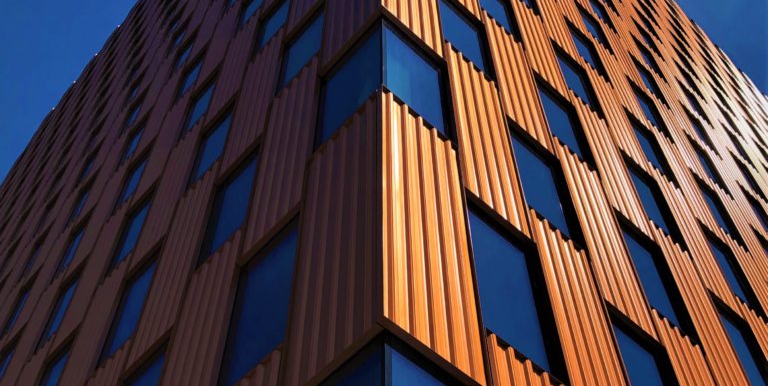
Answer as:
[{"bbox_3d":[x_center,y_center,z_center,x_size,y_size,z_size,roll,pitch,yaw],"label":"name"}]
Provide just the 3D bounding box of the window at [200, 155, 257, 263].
[{"bbox_3d":[-2.411,0.215,13.141,0.200,2.350,1.220,37,-62,-24],"label":"window"}]

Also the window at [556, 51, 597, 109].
[{"bbox_3d":[4.347,-2.624,19.032,1.220,2.350,0.200,35,-61,-23],"label":"window"}]

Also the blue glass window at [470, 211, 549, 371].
[{"bbox_3d":[1.418,1.155,9.722,1.199,2.218,0.122,36,-62,-23],"label":"blue glass window"}]

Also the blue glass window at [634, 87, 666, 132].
[{"bbox_3d":[7.857,-2.368,24.656,1.199,2.218,0.122,36,-62,-23],"label":"blue glass window"}]

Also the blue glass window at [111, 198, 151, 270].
[{"bbox_3d":[-5.525,0.992,18.549,0.140,2.473,1.286,35,-61,-23],"label":"blue glass window"}]

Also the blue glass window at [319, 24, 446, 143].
[{"bbox_3d":[-0.035,-1.591,12.145,1.636,2.410,0.857,-3,-54,2],"label":"blue glass window"}]

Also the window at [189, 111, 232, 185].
[{"bbox_3d":[-3.388,-0.854,16.885,0.150,2.410,1.371,36,-62,-23],"label":"window"}]

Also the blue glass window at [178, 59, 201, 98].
[{"bbox_3d":[-5.511,-3.216,23.784,0.122,2.218,1.199,36,-62,-23],"label":"blue glass window"}]

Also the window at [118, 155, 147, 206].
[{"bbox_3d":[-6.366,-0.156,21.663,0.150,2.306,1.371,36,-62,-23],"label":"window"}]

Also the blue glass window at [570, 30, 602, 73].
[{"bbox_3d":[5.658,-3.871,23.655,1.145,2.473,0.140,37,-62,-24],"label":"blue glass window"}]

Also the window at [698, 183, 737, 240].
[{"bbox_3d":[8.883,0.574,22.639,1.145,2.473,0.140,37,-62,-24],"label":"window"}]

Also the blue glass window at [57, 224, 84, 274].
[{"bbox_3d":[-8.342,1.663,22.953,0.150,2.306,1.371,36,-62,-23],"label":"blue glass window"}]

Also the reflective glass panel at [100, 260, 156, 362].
[{"bbox_3d":[-4.362,2.057,14.729,0.150,2.410,1.371,36,-62,-23],"label":"reflective glass panel"}]

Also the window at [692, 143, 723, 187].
[{"bbox_3d":[9.106,-0.877,23.581,1.220,2.350,0.200,35,-61,-23],"label":"window"}]

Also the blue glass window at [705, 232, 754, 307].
[{"bbox_3d":[7.756,1.794,18.716,1.199,2.218,0.122,36,-62,-23],"label":"blue glass window"}]

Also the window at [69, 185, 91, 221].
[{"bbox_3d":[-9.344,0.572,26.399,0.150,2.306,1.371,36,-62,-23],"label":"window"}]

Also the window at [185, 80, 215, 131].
[{"bbox_3d":[-4.448,-2.068,20.234,0.122,2.218,1.199,36,-62,-23],"label":"window"}]

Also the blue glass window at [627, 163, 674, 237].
[{"bbox_3d":[5.305,0.104,16.719,1.220,2.350,0.200,35,-61,-23],"label":"blue glass window"}]

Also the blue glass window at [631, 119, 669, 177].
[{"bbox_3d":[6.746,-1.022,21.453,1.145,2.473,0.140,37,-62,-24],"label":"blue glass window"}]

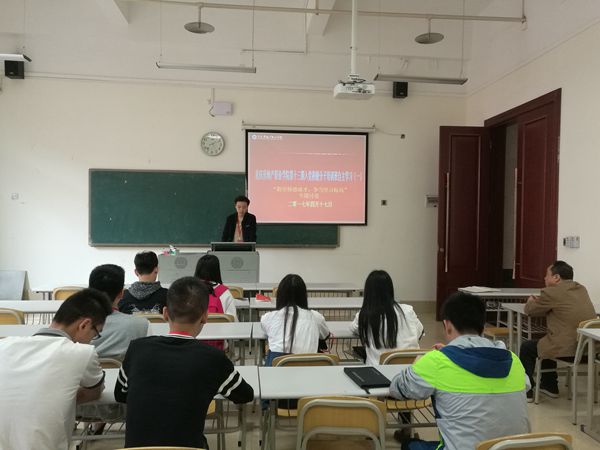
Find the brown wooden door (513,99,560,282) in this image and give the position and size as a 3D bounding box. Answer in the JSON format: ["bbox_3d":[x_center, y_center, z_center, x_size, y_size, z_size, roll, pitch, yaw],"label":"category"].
[{"bbox_3d":[2.851,0.051,5.715,0.070,2.880,0.780,0,1,-4],"label":"brown wooden door"}]

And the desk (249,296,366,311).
[{"bbox_3d":[0.132,1.114,4.394,1.200,0.760,0.440,0,1,-4],"label":"desk"}]

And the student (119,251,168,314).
[{"bbox_3d":[-1.280,0.856,3.936,0.480,1.270,0.700,0,1,-4],"label":"student"}]

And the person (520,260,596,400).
[{"bbox_3d":[2.132,0.903,3.883,0.520,1.216,0.700,0,1,-28],"label":"person"}]

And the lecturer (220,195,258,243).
[{"bbox_3d":[-0.882,0.430,6.748,0.530,1.710,0.420,1,0,-6],"label":"lecturer"}]

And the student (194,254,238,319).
[{"bbox_3d":[-0.741,0.875,3.976,0.460,1.250,0.700,0,1,-4],"label":"student"}]

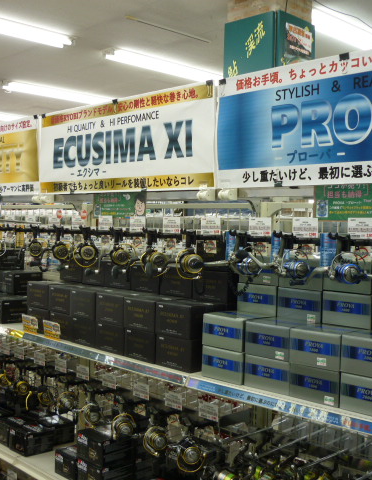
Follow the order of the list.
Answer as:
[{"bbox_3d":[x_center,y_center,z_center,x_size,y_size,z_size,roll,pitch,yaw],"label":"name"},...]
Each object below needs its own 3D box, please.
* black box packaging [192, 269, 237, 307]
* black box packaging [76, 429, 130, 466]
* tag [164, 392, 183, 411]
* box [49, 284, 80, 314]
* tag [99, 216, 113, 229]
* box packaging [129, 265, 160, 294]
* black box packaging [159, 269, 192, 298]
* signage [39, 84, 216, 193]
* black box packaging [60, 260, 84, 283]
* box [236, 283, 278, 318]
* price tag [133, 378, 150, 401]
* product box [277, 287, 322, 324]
[{"bbox_3d":[0.114,0.142,1.933,0.143,0.097,0.113,2,3,43],"label":"black box packaging"},{"bbox_3d":[-0.285,0.722,2.146,0.145,0.088,0.128,2,3,43],"label":"black box packaging"},{"bbox_3d":[-0.038,0.516,1.952,0.077,0.049,0.006,3,3,43],"label":"tag"},{"bbox_3d":[-0.418,0.220,2.274,0.142,0.098,0.113,2,3,43],"label":"box"},{"bbox_3d":[-0.255,-0.054,1.960,0.067,0.043,0.005,2,2,44],"label":"tag"},{"bbox_3d":[-0.086,0.128,2.053,0.138,0.087,0.138,2,2,44],"label":"box packaging"},{"bbox_3d":[0.017,0.132,1.954,0.138,0.087,0.138,2,2,44],"label":"black box packaging"},{"bbox_3d":[-0.244,-0.319,2.093,0.897,0.310,0.010,3,3,43],"label":"signage"},{"bbox_3d":[-0.381,0.114,2.335,0.138,0.087,0.138,2,2,44],"label":"black box packaging"},{"bbox_3d":[0.253,0.171,1.812,0.138,0.084,0.143,3,3,43],"label":"box"},{"bbox_3d":[-0.150,0.508,2.056,0.077,0.049,0.006,3,3,43],"label":"price tag"},{"bbox_3d":[0.357,0.176,1.714,0.138,0.084,0.143,3,3,43],"label":"product box"}]

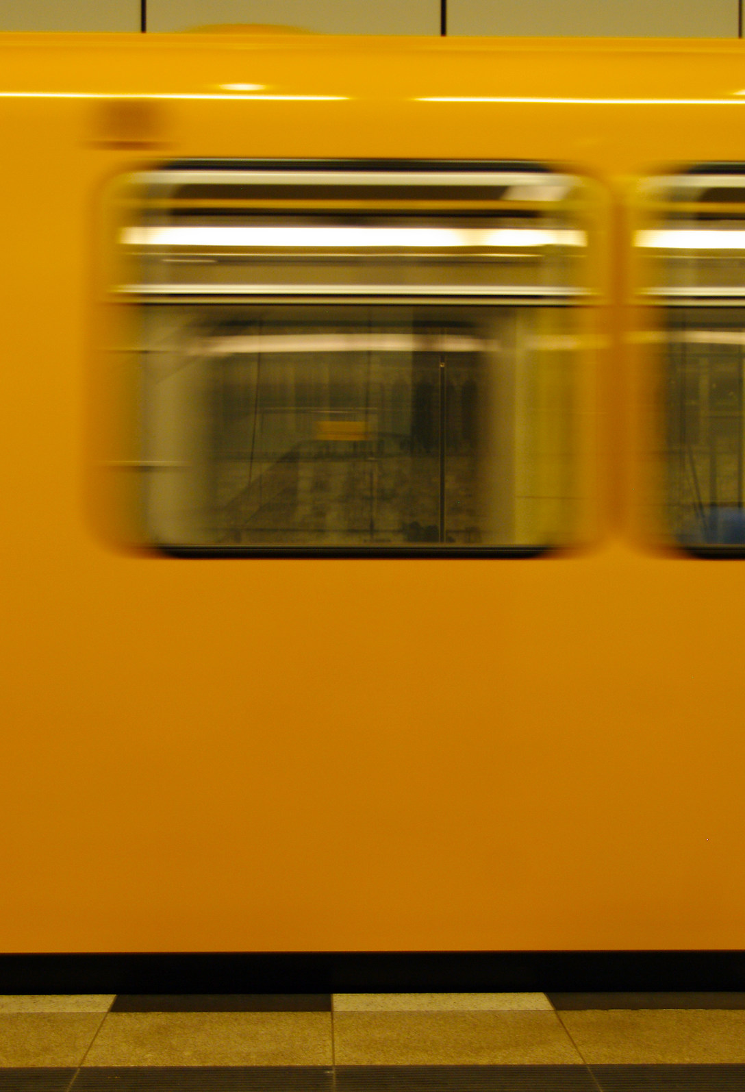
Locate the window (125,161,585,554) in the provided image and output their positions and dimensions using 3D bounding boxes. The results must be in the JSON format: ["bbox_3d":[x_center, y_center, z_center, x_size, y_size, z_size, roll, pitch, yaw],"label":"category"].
[{"bbox_3d":[-0.044,-0.451,4.400,1.120,0.940,0.080,0,-2,-1],"label":"window"}]

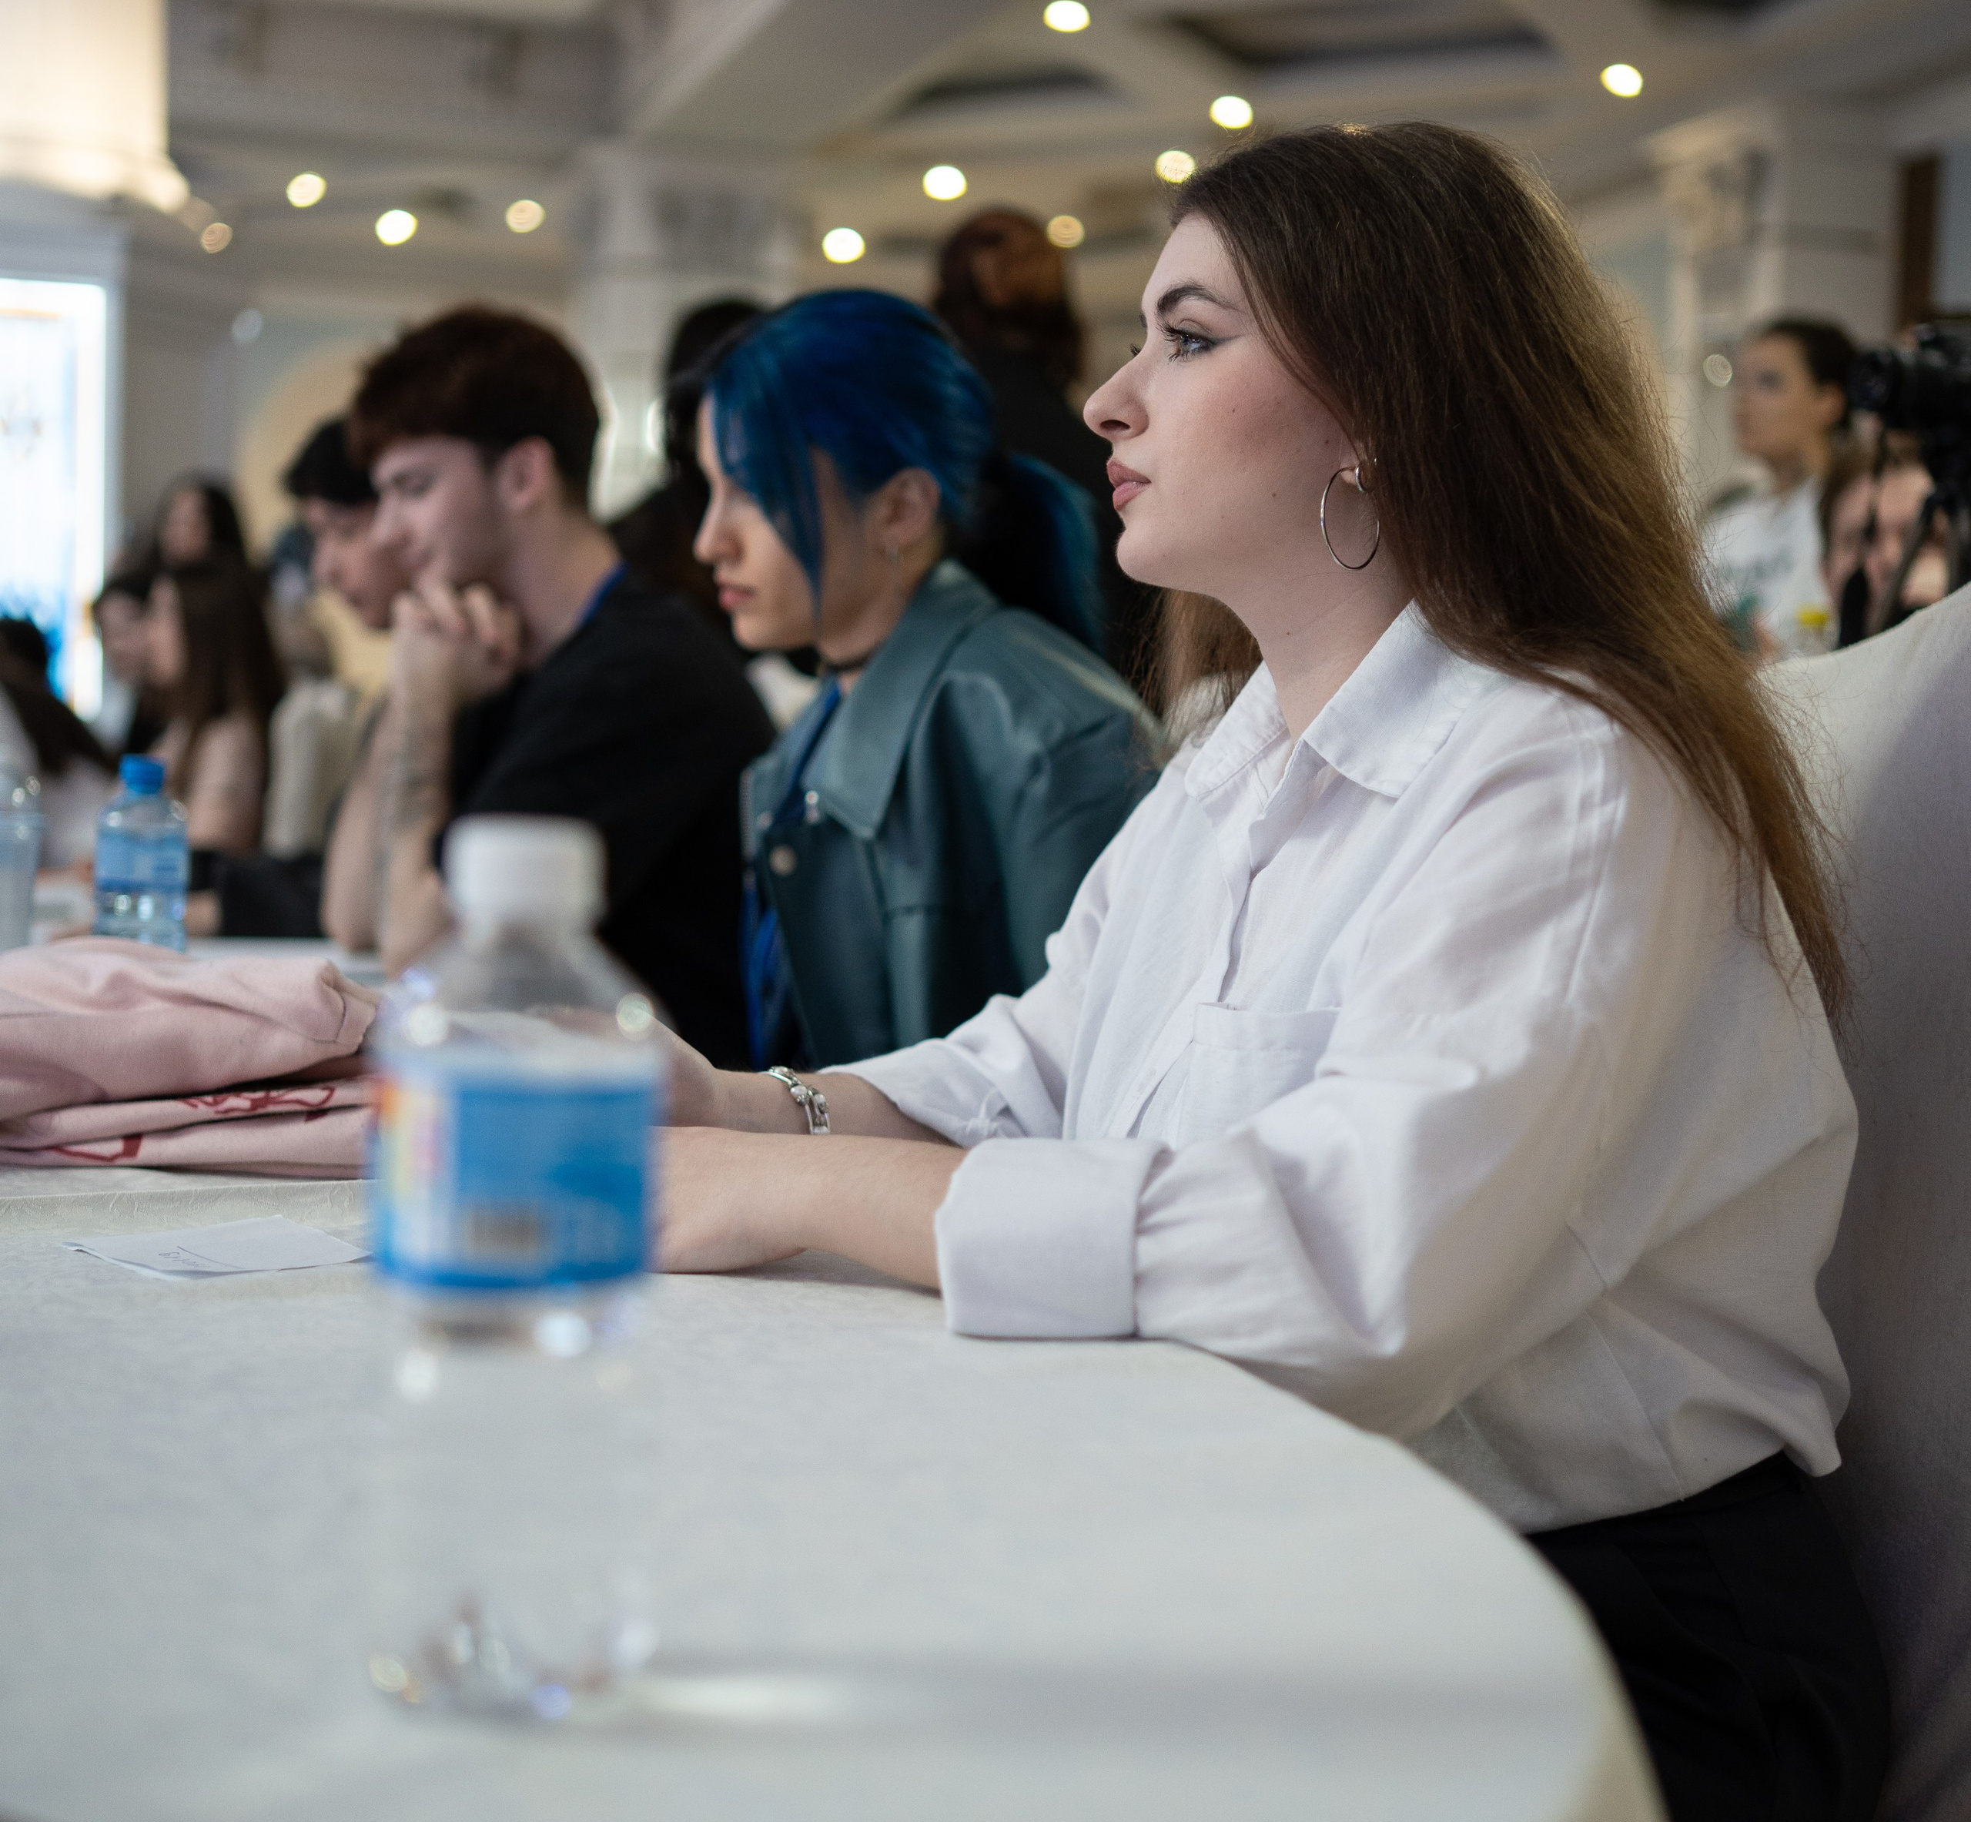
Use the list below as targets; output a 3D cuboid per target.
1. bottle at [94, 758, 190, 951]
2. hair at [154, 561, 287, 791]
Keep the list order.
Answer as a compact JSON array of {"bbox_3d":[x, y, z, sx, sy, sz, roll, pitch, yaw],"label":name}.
[{"bbox_3d":[-0.590,-0.004,2.010,0.065,0.207,0.065,2,4,18],"label":"bottle"},{"bbox_3d":[-1.190,-0.365,4.500,0.220,0.380,0.230,-1,4,-20],"label":"hair"}]

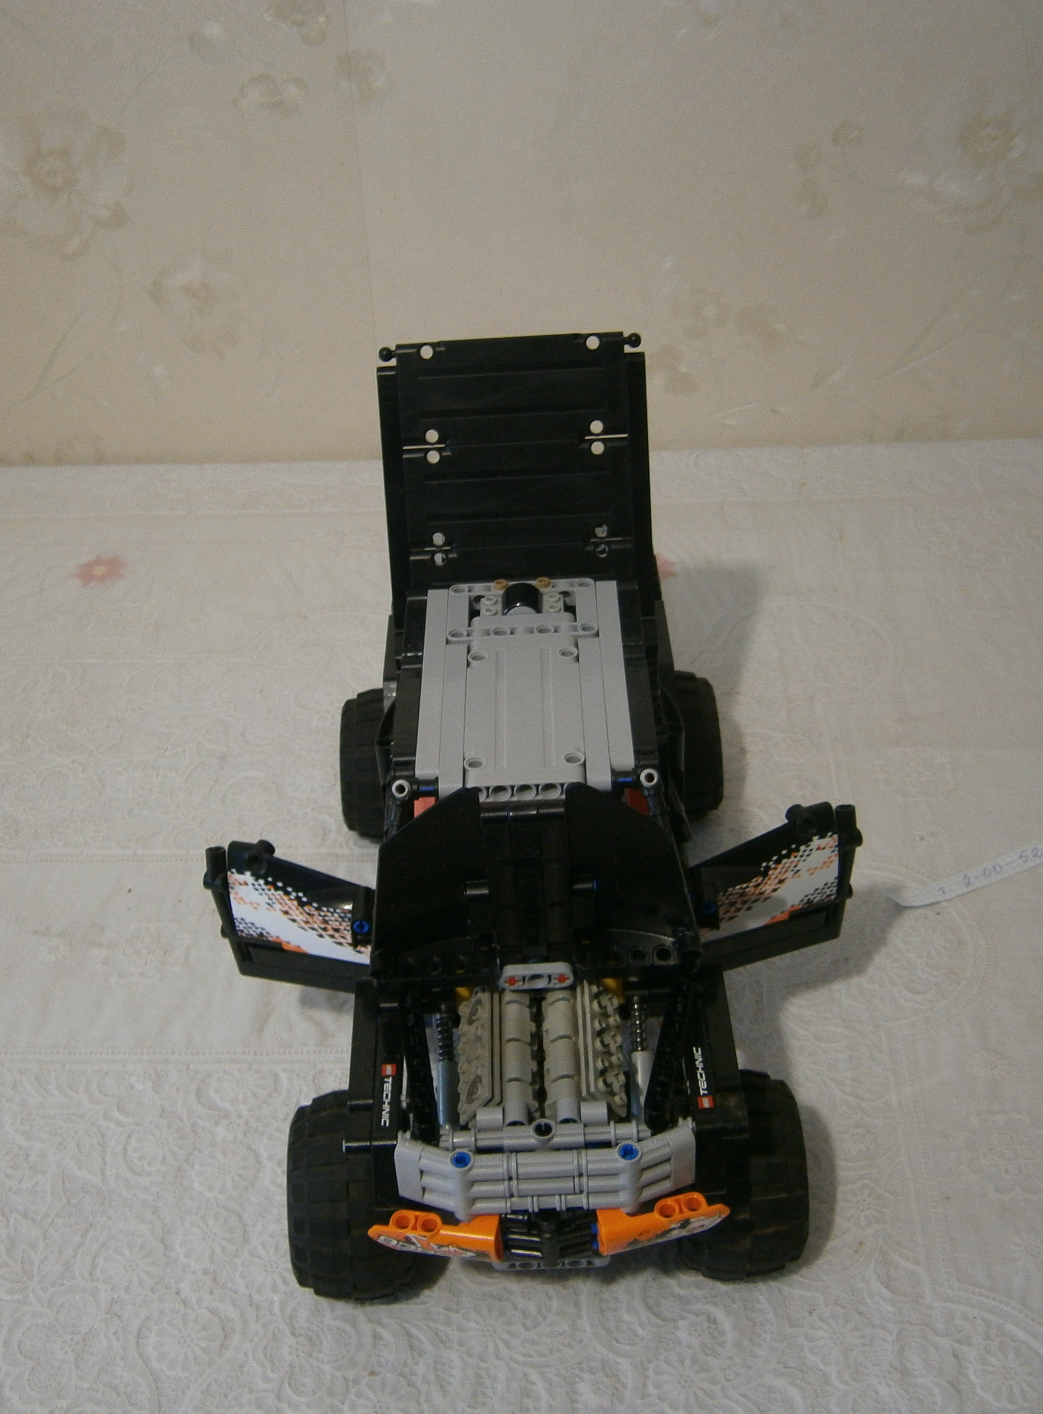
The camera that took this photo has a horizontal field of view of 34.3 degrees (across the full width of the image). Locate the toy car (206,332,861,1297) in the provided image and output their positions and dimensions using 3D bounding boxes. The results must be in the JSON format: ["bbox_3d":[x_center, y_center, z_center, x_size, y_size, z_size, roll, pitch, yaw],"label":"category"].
[{"bbox_3d":[0.003,0.024,0.620,0.231,0.244,0.320,-3,35,1],"label":"toy car"}]

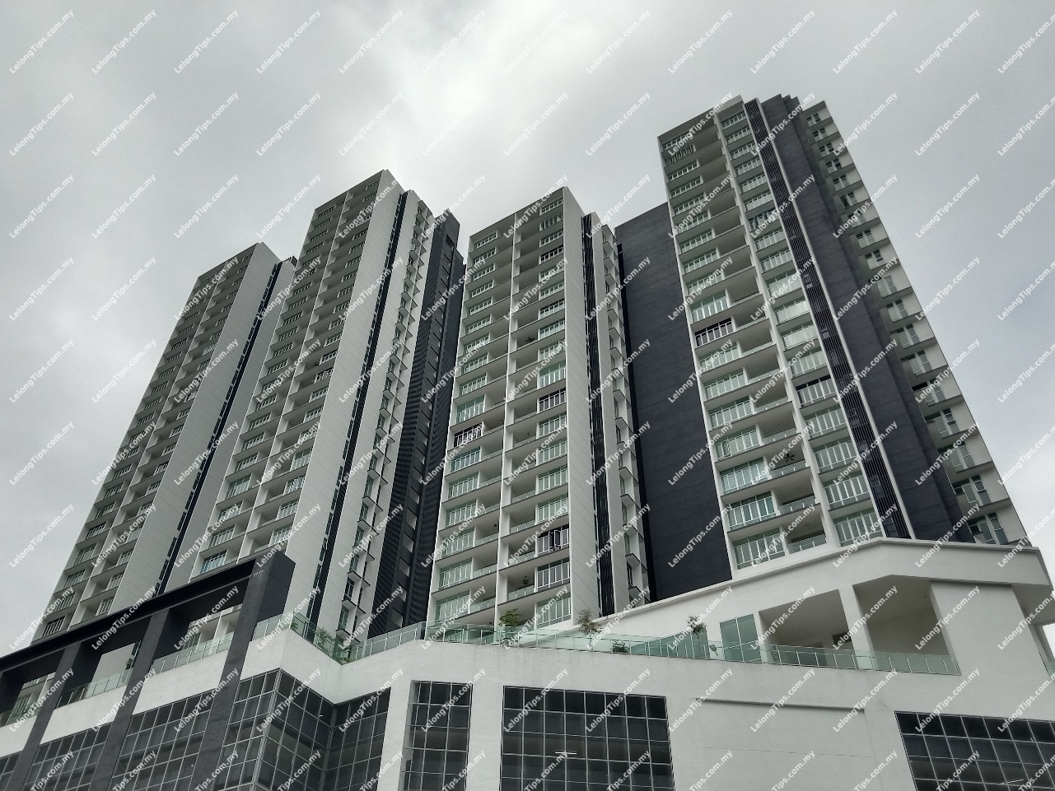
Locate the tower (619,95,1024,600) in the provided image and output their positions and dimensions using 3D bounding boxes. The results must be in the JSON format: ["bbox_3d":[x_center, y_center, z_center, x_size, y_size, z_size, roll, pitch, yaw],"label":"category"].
[{"bbox_3d":[22.640,-5.320,78.020,28.400,59.400,16.500,-23,-47,25],"label":"tower"}]

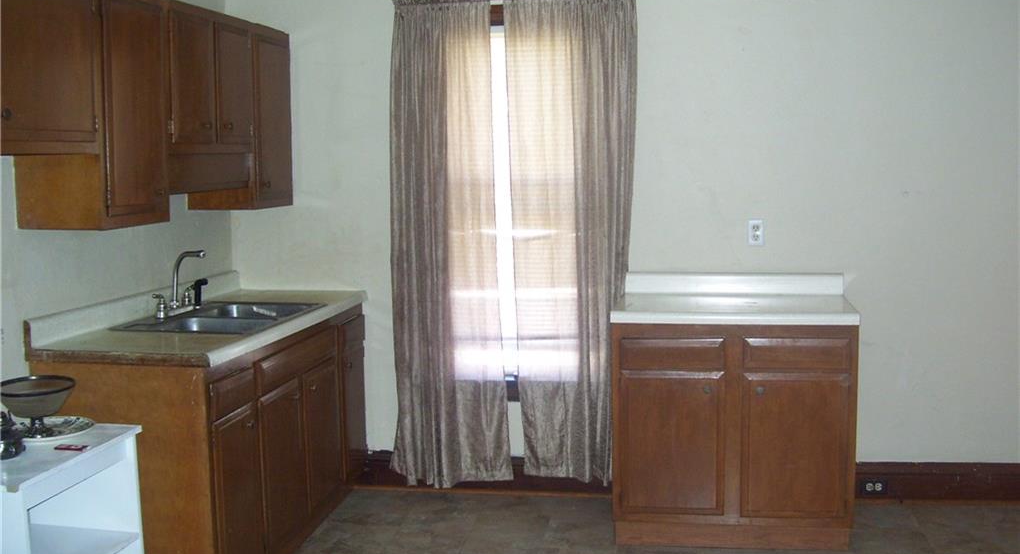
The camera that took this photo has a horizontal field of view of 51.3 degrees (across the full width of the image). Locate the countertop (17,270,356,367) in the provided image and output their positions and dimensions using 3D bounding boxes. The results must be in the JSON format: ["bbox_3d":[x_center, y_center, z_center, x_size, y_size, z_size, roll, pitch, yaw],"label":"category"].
[{"bbox_3d":[-1.103,0.125,4.127,0.626,0.141,1.669,0,6,8],"label":"countertop"}]

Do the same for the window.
[{"bbox_3d":[0.023,-0.331,4.782,0.576,1.658,0.099,0,6,8],"label":"window"}]

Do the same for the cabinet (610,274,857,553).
[{"bbox_3d":[0.894,0.523,4.281,0.908,1.018,0.613,0,6,11],"label":"cabinet"}]

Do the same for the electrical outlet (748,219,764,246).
[{"bbox_3d":[1.072,-0.191,4.616,0.070,0.113,0.010,0,6,8],"label":"electrical outlet"}]

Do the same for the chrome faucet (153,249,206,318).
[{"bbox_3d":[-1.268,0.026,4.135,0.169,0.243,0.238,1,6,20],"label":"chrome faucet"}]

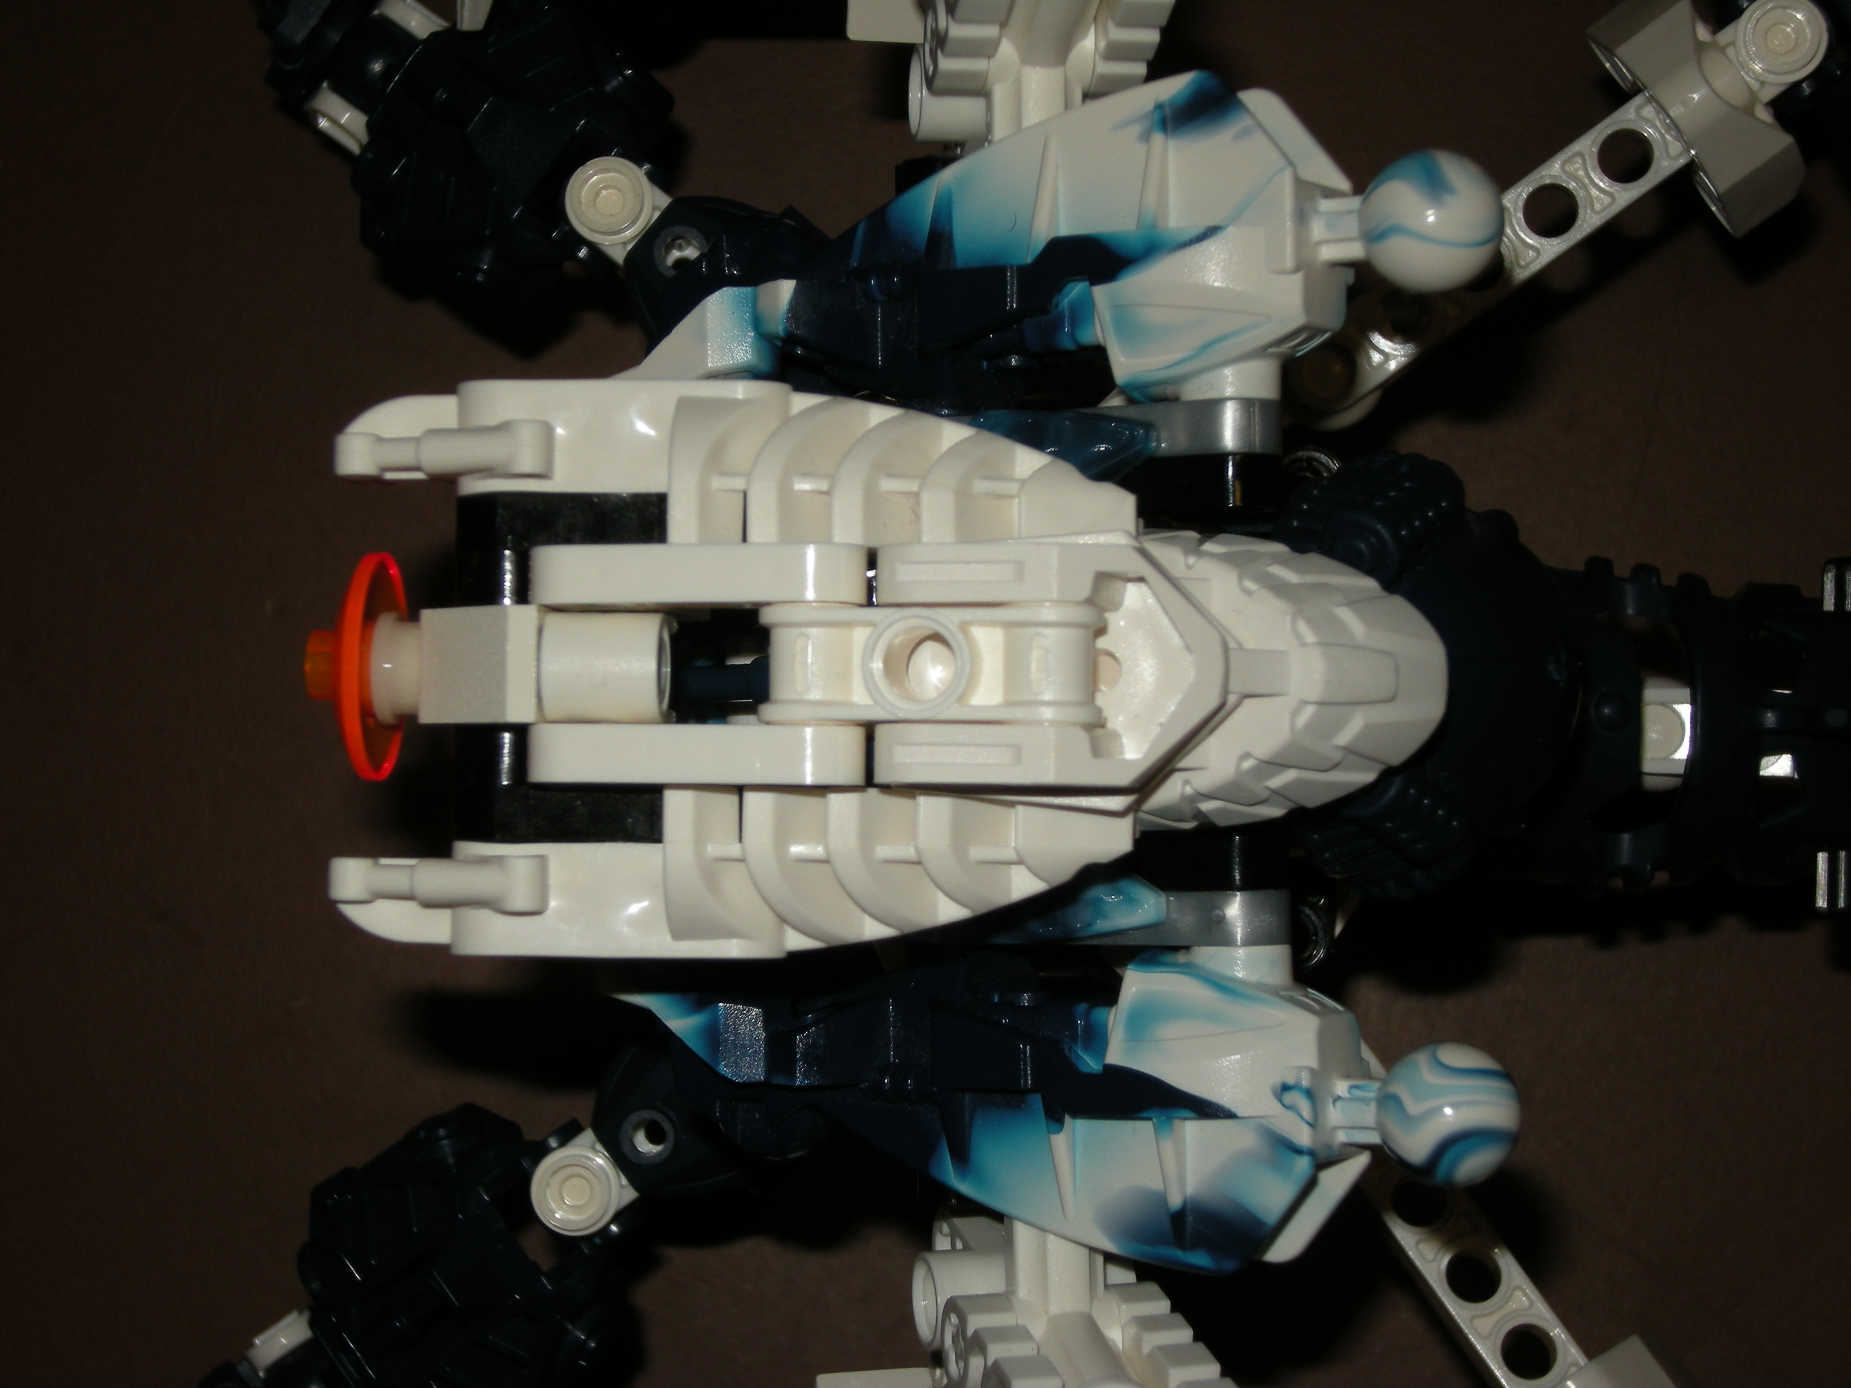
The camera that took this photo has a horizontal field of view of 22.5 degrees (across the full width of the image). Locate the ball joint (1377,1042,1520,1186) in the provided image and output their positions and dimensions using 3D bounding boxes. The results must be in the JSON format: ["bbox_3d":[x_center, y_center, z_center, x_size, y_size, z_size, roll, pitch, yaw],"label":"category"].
[{"bbox_3d":[0.037,0.030,0.332,0.010,0.010,0.010,0,90,0],"label":"ball joint"}]

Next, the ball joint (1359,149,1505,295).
[{"bbox_3d":[0.036,-0.034,0.332,0.010,0.010,0.010,0,90,0],"label":"ball joint"}]

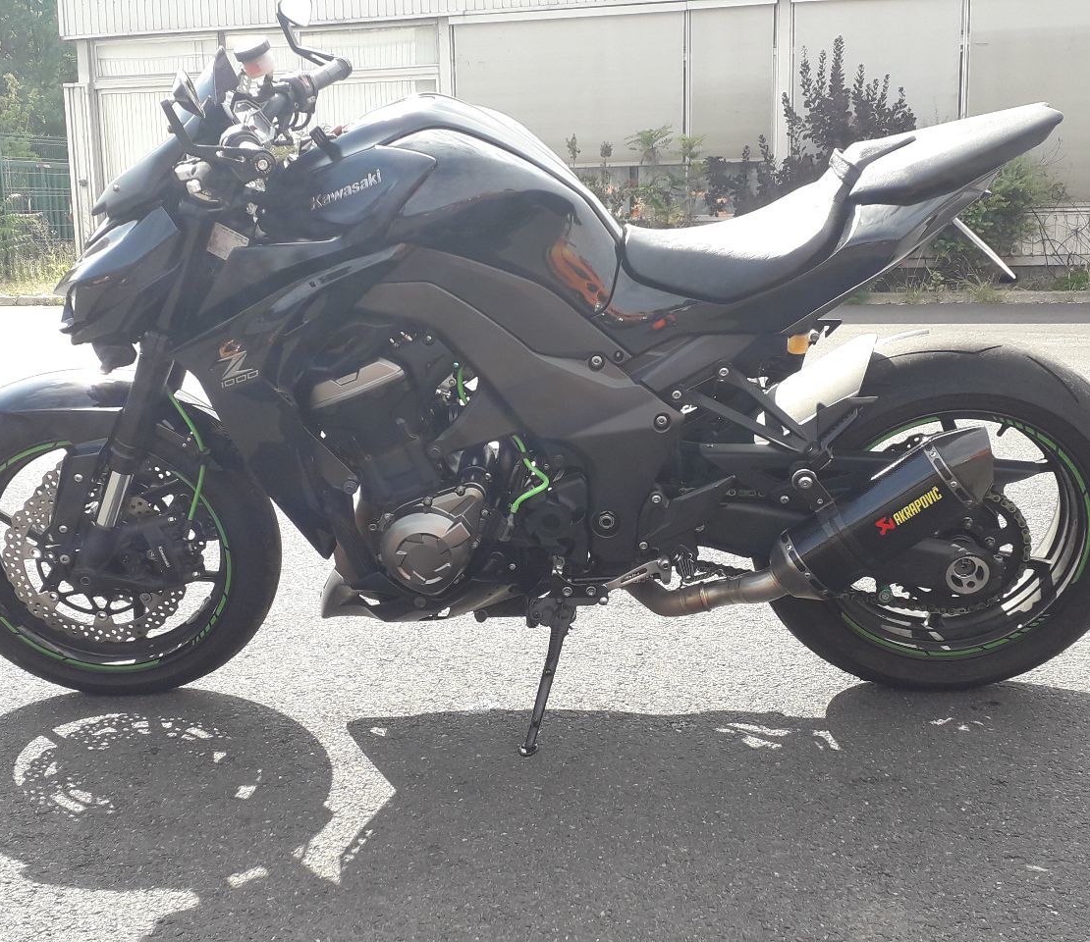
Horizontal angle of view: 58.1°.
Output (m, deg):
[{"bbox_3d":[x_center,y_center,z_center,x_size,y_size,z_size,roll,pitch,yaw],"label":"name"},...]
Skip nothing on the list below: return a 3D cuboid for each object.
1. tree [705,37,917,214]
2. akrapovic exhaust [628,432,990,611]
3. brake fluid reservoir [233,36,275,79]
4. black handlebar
[{"bbox_3d":[2.800,-3.280,10.300,2.200,2.550,1.700,-1,8,0],"label":"tree"},{"bbox_3d":[0.392,0.106,1.490,0.580,0.175,0.160,-23,19,16],"label":"akrapovic exhaust"},{"bbox_3d":[-0.490,-0.700,1.655,0.064,0.062,0.064,-13,28,13],"label":"brake fluid reservoir"},{"bbox_3d":[-0.390,-0.726,1.790,0.042,0.042,0.130,8,37,25],"label":"black handlebar"}]

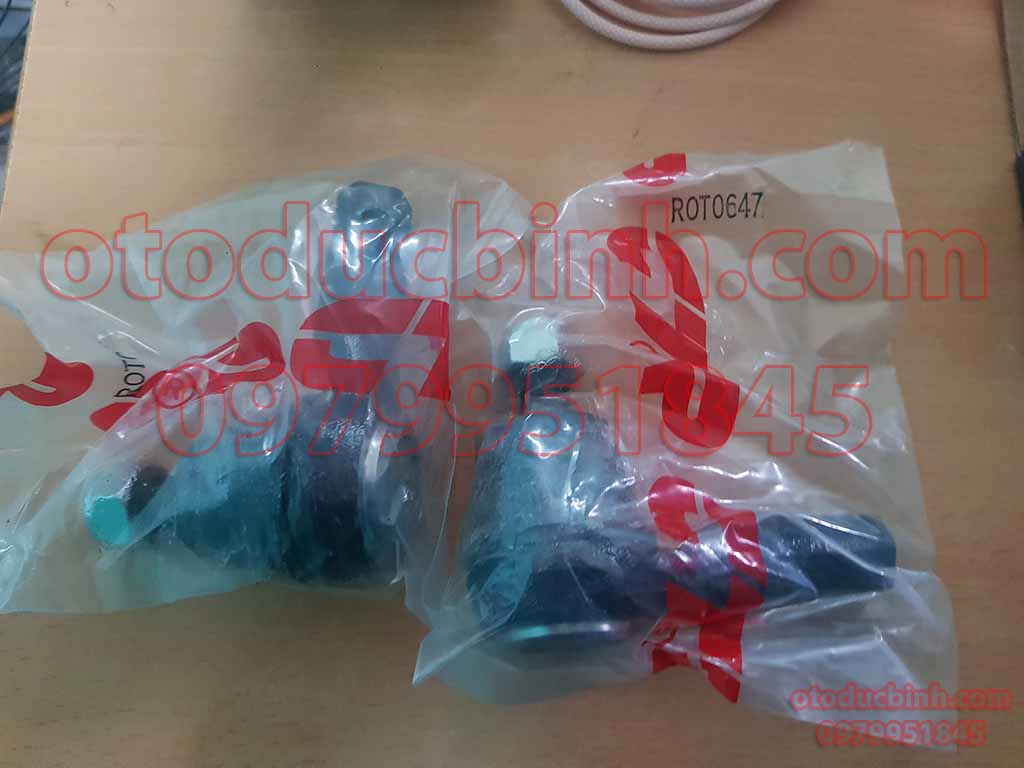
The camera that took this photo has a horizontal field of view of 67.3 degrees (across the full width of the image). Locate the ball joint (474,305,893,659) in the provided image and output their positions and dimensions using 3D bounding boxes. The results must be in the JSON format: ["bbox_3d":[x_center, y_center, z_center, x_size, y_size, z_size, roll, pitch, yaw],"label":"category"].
[{"bbox_3d":[0.043,0.023,0.202,0.113,0.046,0.087,-6,97,-3],"label":"ball joint"}]

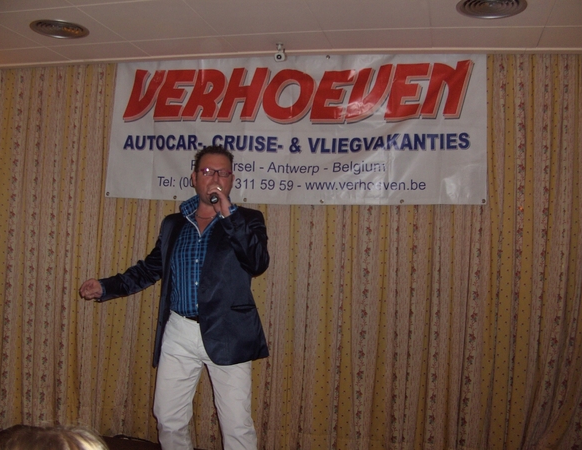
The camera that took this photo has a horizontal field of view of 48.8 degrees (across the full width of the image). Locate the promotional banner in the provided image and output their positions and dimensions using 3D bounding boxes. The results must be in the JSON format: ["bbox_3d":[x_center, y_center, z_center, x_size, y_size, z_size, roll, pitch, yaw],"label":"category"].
[{"bbox_3d":[-0.027,-0.594,4.011,2.400,0.889,0.040,2,-2,13],"label":"promotional banner"}]

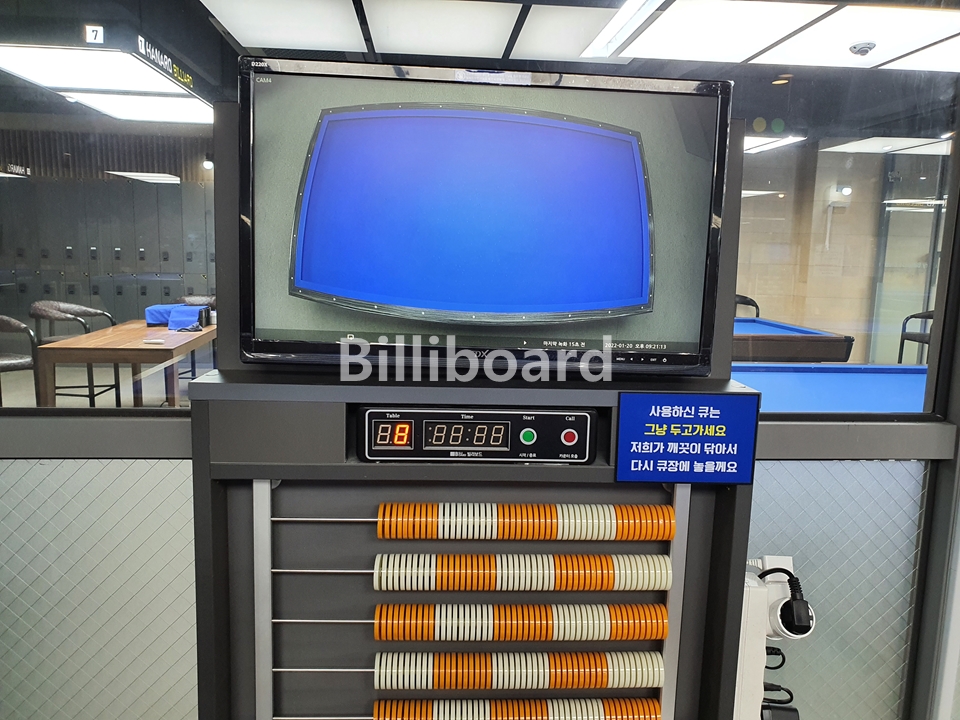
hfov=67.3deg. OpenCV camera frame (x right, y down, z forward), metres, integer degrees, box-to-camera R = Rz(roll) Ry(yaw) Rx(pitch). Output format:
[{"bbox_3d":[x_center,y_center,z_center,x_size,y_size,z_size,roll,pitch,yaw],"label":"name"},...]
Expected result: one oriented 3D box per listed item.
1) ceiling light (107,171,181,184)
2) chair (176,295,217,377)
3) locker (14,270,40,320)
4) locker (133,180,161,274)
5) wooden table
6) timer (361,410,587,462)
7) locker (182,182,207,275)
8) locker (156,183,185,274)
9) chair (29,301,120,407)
[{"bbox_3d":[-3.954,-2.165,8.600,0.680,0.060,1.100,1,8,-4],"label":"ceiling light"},{"bbox_3d":[-2.698,-0.083,6.980,0.560,1.000,0.560,1,8,-3],"label":"chair"},{"bbox_3d":[-5.553,-0.566,9.071,0.288,1.136,0.380,1,8,-4],"label":"locker"},{"bbox_3d":[-4.085,-1.639,9.014,0.290,1.095,0.380,1,8,-4],"label":"locker"},{"bbox_3d":[-2.528,0.204,5.521,0.799,0.830,1.917,0,8,-11],"label":"wooden table"},{"bbox_3d":[-0.004,0.077,0.788,0.250,0.058,0.050,1,8,-3],"label":"timer"},{"bbox_3d":[-3.513,-1.630,9.050,0.283,1.100,0.380,1,8,-4],"label":"locker"},{"bbox_3d":[-3.797,-1.633,9.033,0.286,1.098,0.380,1,8,-4],"label":"locker"},{"bbox_3d":[-3.303,0.058,5.822,0.550,1.000,0.621,0,8,-11],"label":"chair"}]

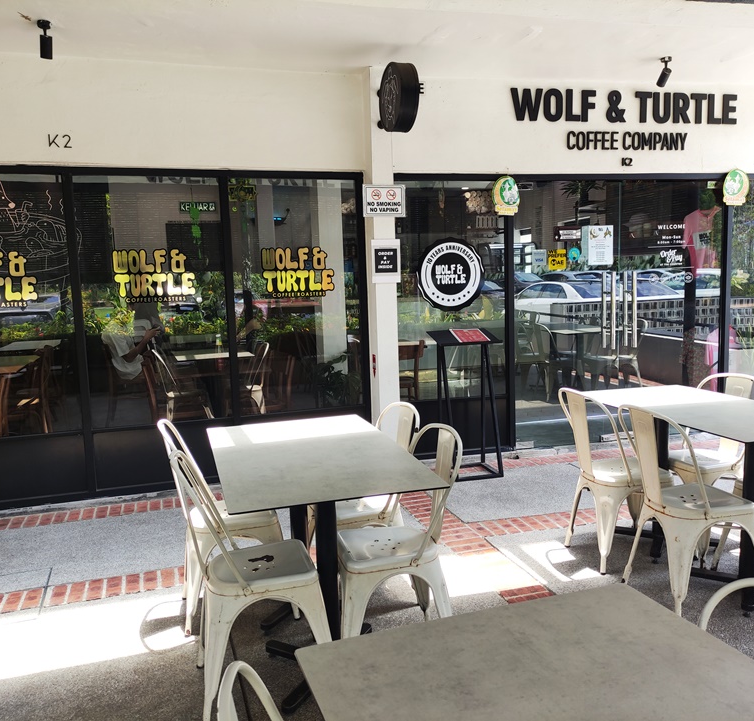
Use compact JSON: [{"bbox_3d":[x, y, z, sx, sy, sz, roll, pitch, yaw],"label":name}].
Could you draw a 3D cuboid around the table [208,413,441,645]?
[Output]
[{"bbox_3d":[-0.248,0.722,2.683,0.690,0.754,1.200,-4,7,-16],"label":"table"}]

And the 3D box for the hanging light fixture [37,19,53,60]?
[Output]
[{"bbox_3d":[-1.766,-1.699,3.699,0.070,0.185,0.110,-4,7,-16],"label":"hanging light fixture"}]

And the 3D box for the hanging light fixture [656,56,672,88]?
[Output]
[{"bbox_3d":[1.961,-1.964,4.748,0.075,0.185,0.125,-4,7,-16],"label":"hanging light fixture"}]

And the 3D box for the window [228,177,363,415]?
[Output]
[{"bbox_3d":[-0.534,-0.430,4.739,0.870,1.588,0.050,-4,7,-16],"label":"window"}]

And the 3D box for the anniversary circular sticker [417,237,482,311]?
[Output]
[{"bbox_3d":[0.540,-0.627,5.041,0.530,0.540,0.010,-4,7,-16],"label":"anniversary circular sticker"}]

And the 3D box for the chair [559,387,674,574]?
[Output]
[{"bbox_3d":[1.177,0.546,3.357,0.500,0.840,0.440,-3,7,-12],"label":"chair"}]

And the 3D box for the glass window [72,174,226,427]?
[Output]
[{"bbox_3d":[-1.433,-0.370,4.475,0.893,1.595,0.050,-4,7,-16],"label":"glass window"}]

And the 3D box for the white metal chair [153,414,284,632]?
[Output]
[{"bbox_3d":[-0.624,0.657,2.946,0.500,0.840,0.430,-4,7,-16],"label":"white metal chair"}]

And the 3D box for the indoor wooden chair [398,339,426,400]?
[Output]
[{"bbox_3d":[0.147,0.241,6.127,0.430,0.820,0.460,-4,7,-16],"label":"indoor wooden chair"}]

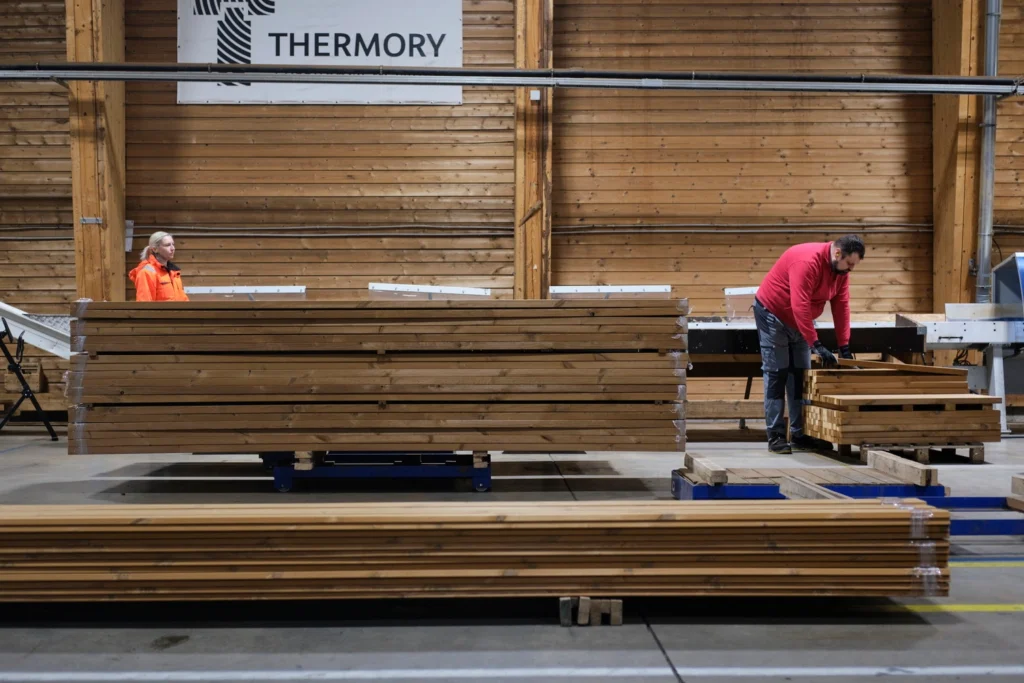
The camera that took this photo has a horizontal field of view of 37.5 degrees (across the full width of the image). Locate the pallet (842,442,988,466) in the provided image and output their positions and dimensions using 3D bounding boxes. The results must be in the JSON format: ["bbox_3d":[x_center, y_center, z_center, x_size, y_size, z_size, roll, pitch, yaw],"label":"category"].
[{"bbox_3d":[2.558,0.692,9.793,0.800,0.144,0.620,0,1,-5],"label":"pallet"}]

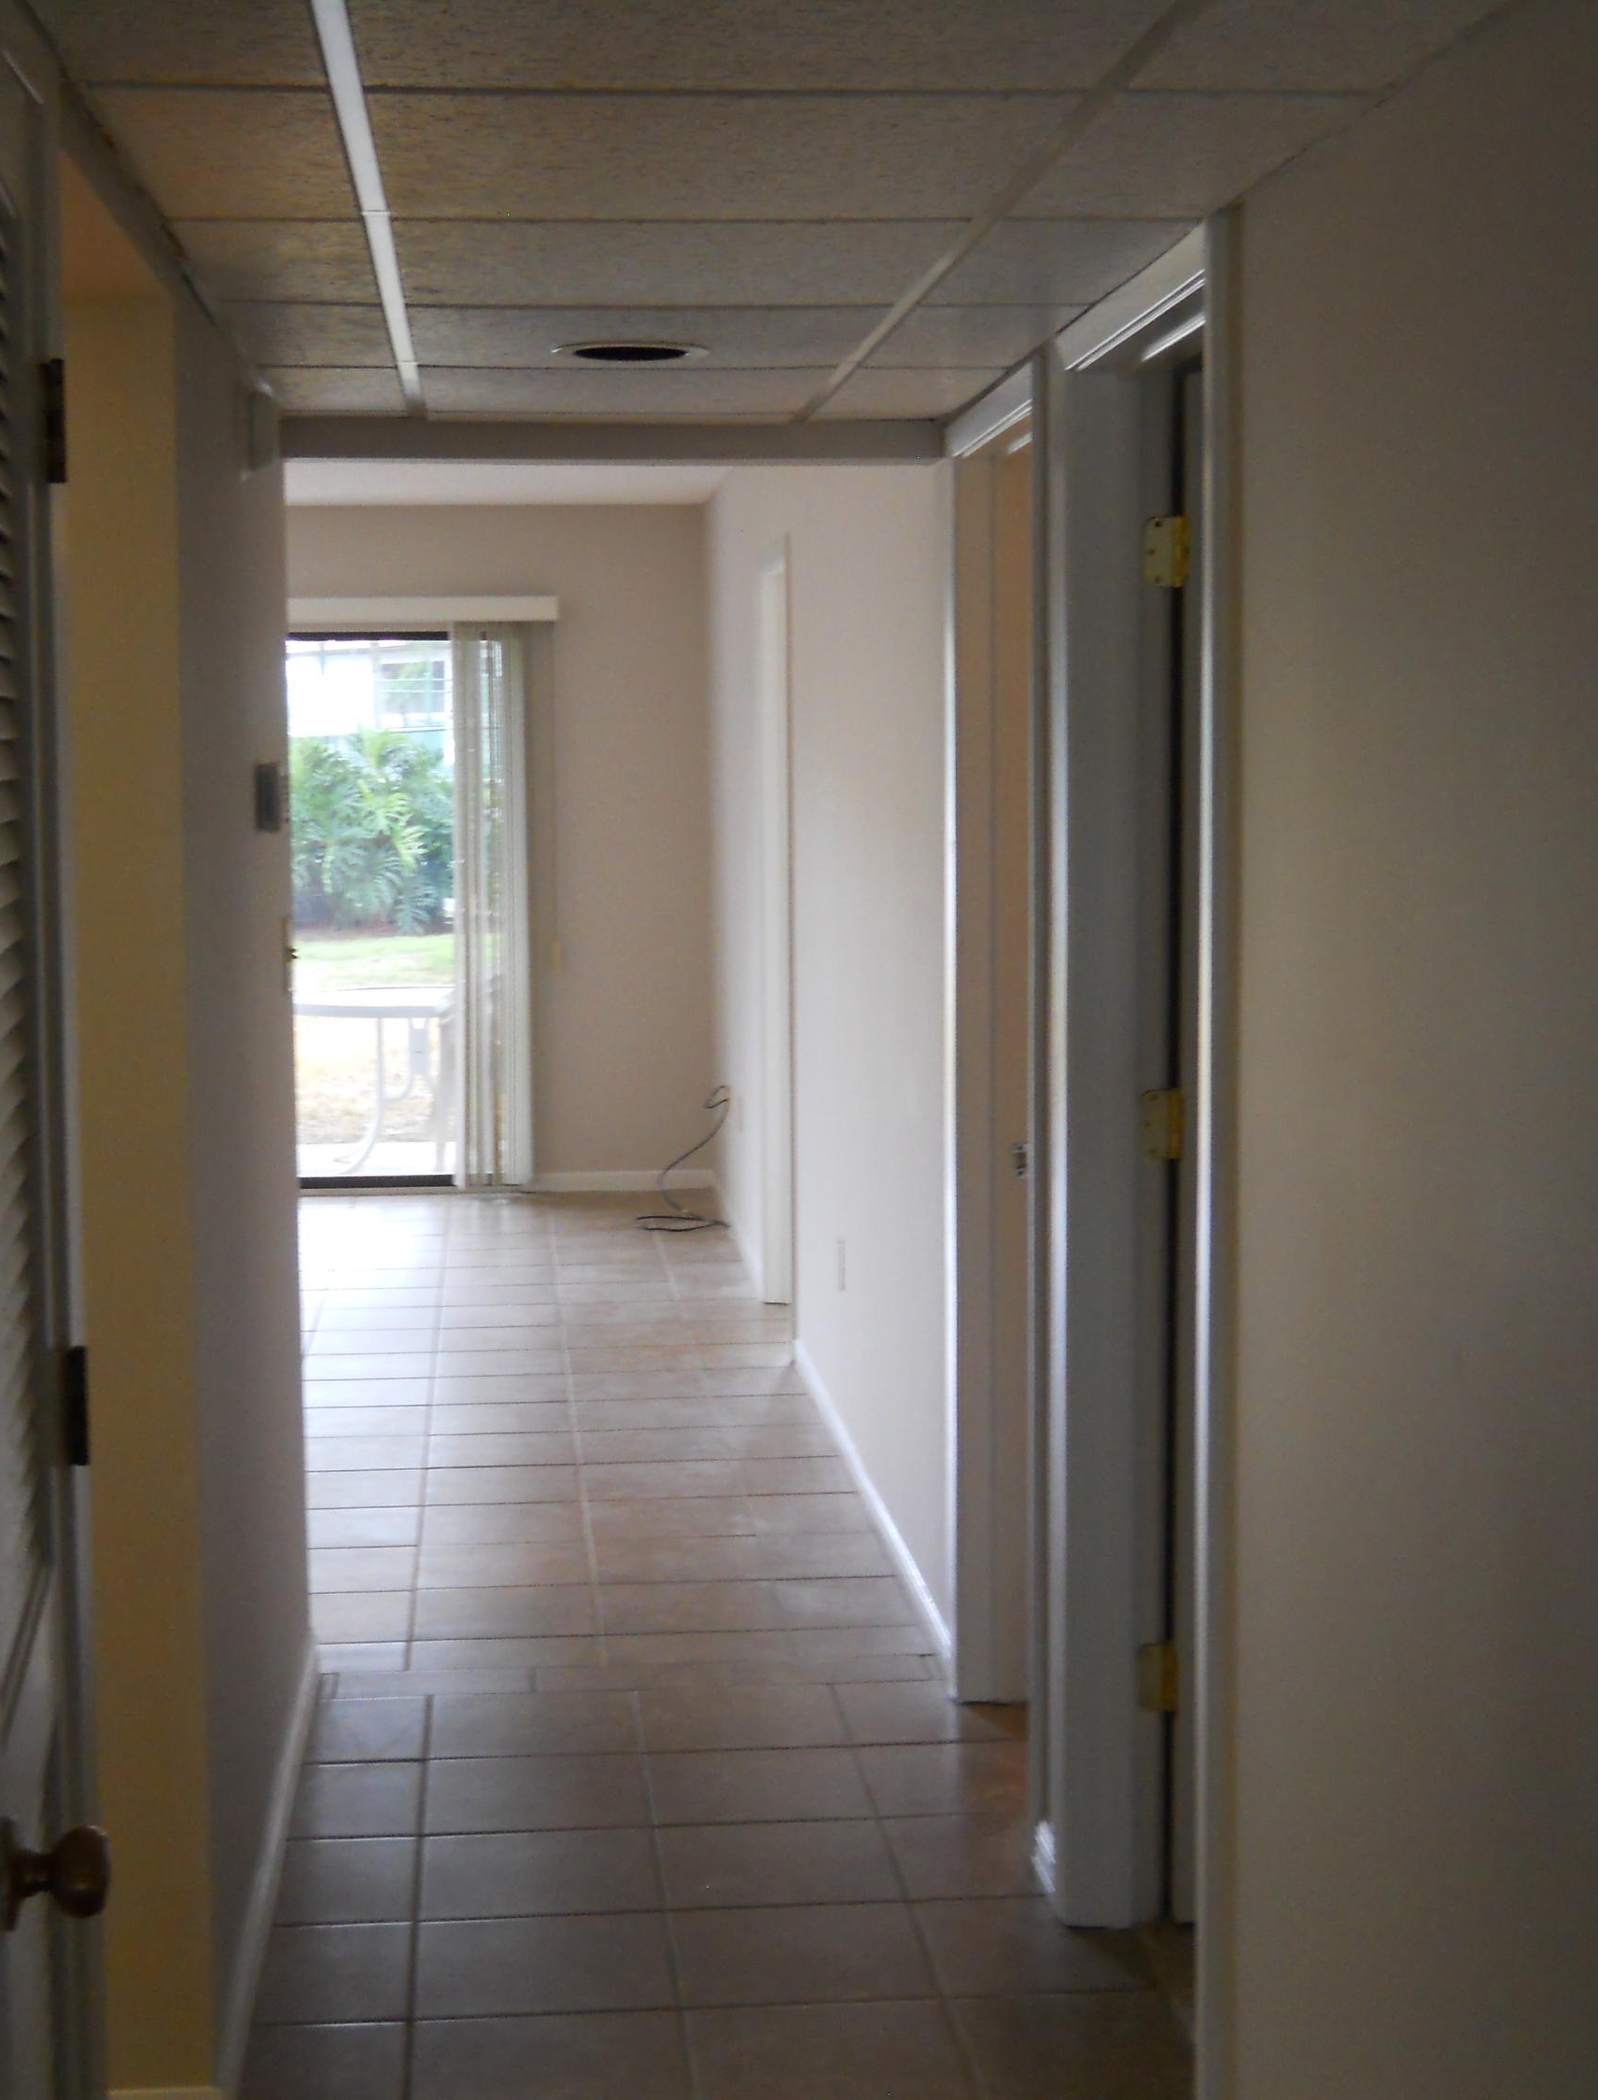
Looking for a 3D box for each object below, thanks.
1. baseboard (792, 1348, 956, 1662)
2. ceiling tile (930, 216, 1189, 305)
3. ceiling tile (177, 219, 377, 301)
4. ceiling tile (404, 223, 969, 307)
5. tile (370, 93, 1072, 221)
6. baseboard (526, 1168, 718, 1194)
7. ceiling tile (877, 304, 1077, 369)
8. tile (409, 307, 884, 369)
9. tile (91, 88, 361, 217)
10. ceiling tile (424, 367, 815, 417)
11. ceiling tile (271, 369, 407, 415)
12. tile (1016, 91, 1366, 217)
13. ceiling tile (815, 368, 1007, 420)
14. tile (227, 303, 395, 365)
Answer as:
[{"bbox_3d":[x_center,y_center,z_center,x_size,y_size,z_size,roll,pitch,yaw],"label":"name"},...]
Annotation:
[{"bbox_3d":[0.126,0.906,6.306,0.015,0.083,2.750,-1,6,-6],"label":"baseboard"},{"bbox_3d":[0.279,-0.900,3.418,0.224,0.018,0.610,-1,6,-6],"label":"ceiling tile"},{"bbox_3d":[-0.579,-0.886,3.344,0.215,0.018,0.594,-1,6,-6],"label":"ceiling tile"},{"bbox_3d":[-0.150,-0.897,3.384,0.604,0.020,0.584,-1,6,-6],"label":"ceiling tile"},{"bbox_3d":[-0.090,-0.839,2.795,0.604,0.020,0.584,-1,6,-6],"label":"tile"},{"bbox_3d":[-0.633,0.468,10.647,0.667,0.074,0.013,-1,6,-6],"label":"baseboard"},{"bbox_3d":[0.224,-0.960,4.000,0.217,0.020,0.584,-1,6,-6],"label":"ceiling tile"},{"bbox_3d":[-0.210,-0.954,3.972,0.604,0.020,0.584,-1,6,-6],"label":"tile"},{"bbox_3d":[-0.516,-0.835,2.783,0.199,0.020,0.584,-1,6,-6],"label":"tile"},{"bbox_3d":[-0.271,-1.013,4.577,0.604,0.020,0.617,-1,6,-6],"label":"ceiling tile"},{"bbox_3d":[-0.701,-1.002,4.532,0.215,0.018,0.591,-1,6,-6],"label":"ceiling tile"},{"bbox_3d":[0.341,-0.841,2.815,0.224,0.018,0.607,-1,6,-6],"label":"tile"},{"bbox_3d":[0.153,-1.019,4.633,0.224,0.018,0.610,-1,6,-6],"label":"ceiling tile"},{"bbox_3d":[-0.640,-0.944,3.939,0.215,0.018,0.608,-1,6,-6],"label":"tile"}]

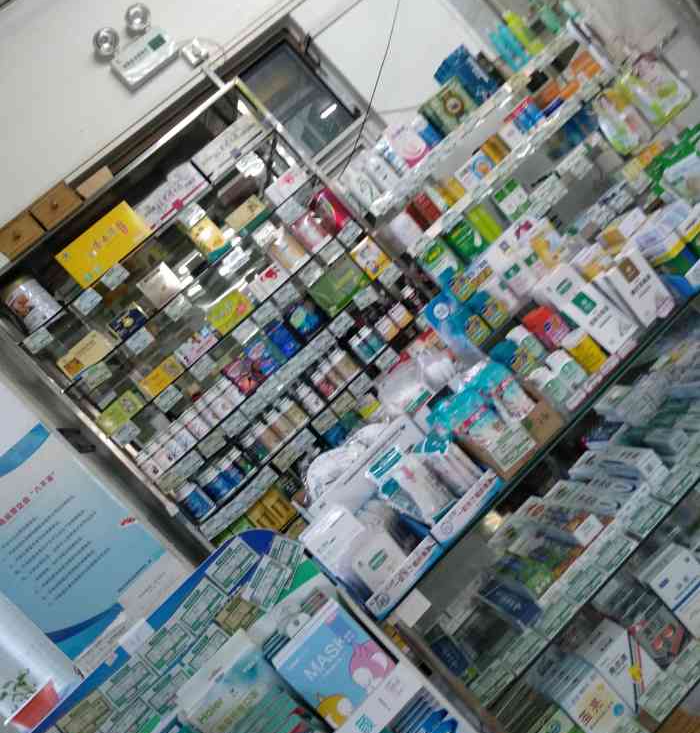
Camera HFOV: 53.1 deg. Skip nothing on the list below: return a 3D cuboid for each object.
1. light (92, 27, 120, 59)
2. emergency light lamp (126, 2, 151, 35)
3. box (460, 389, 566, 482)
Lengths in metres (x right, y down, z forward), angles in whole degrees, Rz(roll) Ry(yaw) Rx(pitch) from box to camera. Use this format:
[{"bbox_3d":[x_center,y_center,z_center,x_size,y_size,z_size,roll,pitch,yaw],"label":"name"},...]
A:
[{"bbox_3d":[-0.984,-1.308,2.834,0.100,0.100,0.080,-43,5,-11],"label":"light"},{"bbox_3d":[-0.869,-1.421,2.866,0.100,0.100,0.080,-43,5,-11],"label":"emergency light lamp"},{"bbox_3d":[0.296,0.125,1.371,0.158,0.113,0.140,-43,5,-11],"label":"box"}]

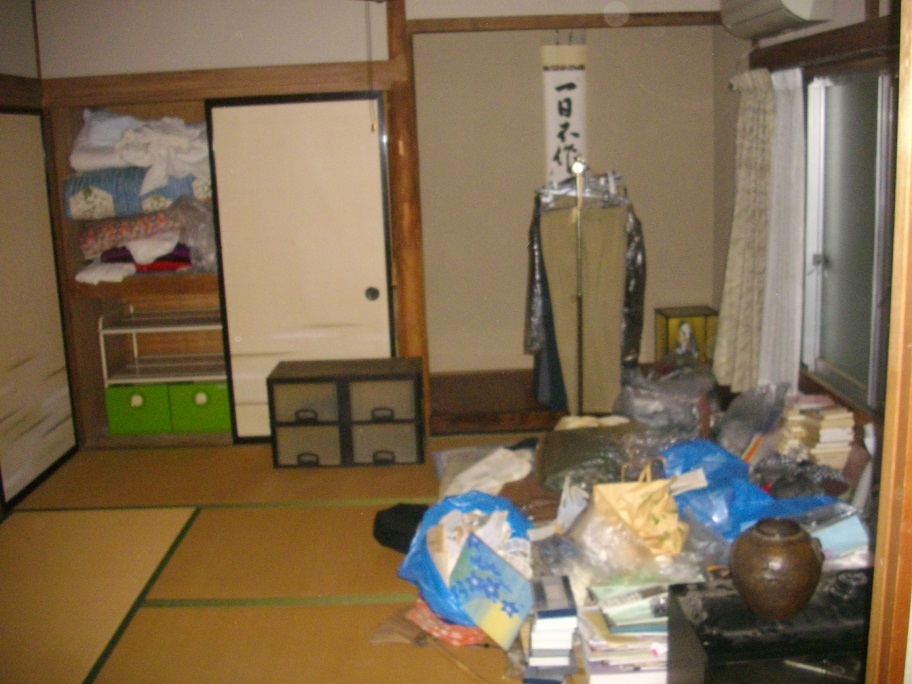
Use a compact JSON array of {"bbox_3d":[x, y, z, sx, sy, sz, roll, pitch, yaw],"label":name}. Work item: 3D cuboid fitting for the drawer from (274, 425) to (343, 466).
[{"bbox_3d":[-0.694,0.456,4.813,0.317,0.210,0.330,-2,12,1],"label":"drawer"}]

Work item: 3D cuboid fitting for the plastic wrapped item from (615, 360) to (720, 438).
[{"bbox_3d":[1.050,0.245,4.841,0.460,0.360,0.400,-2,12,1],"label":"plastic wrapped item"}]

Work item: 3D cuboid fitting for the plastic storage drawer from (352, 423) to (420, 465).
[{"bbox_3d":[-0.331,0.442,4.806,0.320,0.215,0.330,-2,12,1],"label":"plastic storage drawer"}]

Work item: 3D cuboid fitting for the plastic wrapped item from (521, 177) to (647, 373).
[{"bbox_3d":[0.657,-0.328,4.936,0.590,0.990,0.350,-2,12,1],"label":"plastic wrapped item"}]

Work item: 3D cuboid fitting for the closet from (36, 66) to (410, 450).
[{"bbox_3d":[-1.114,-0.448,5.178,1.750,1.870,0.700,-2,12,1],"label":"closet"}]

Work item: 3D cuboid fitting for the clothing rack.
[{"bbox_3d":[0.654,-0.248,4.896,0.440,1.290,0.460,-2,12,1],"label":"clothing rack"}]

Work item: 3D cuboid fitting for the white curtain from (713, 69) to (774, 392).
[{"bbox_3d":[1.289,-0.506,4.453,0.180,1.350,0.450,-2,12,1],"label":"white curtain"}]

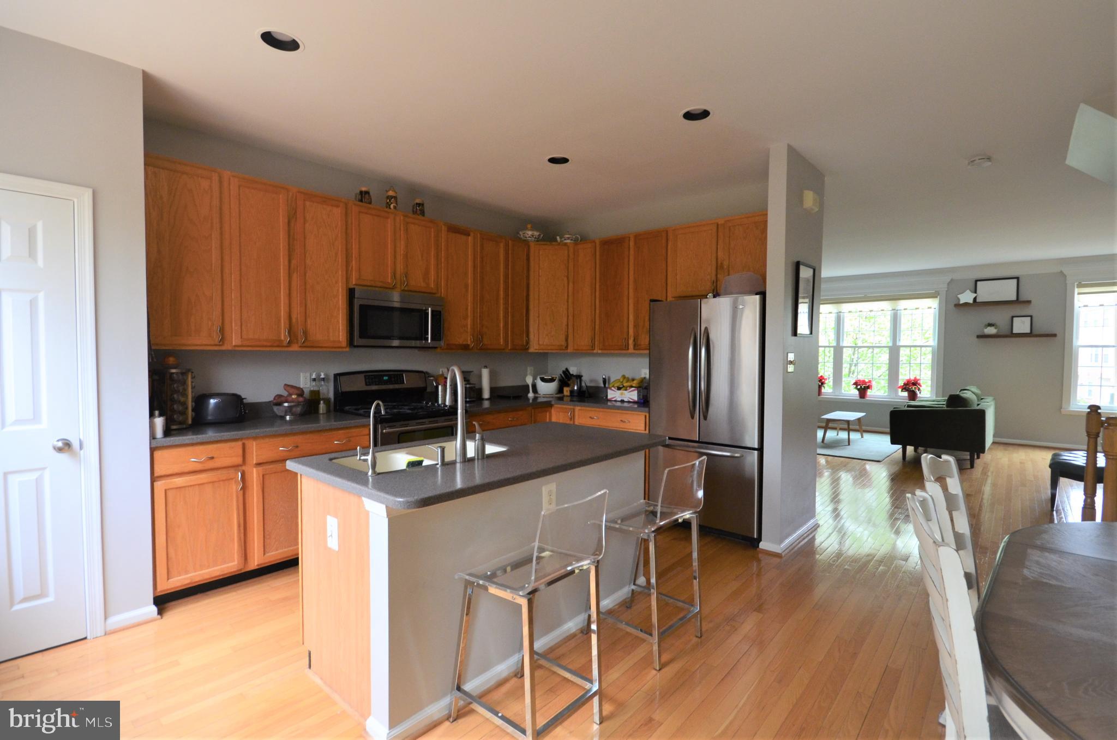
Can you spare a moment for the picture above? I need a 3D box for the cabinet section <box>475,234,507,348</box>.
[{"bbox_3d":[-0.729,-0.708,4.429,0.330,1.062,0.379,2,3,42],"label":"cabinet section"}]

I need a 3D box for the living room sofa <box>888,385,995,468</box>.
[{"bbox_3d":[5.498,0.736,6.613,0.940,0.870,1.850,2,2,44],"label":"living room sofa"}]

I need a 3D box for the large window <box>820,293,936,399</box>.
[{"bbox_3d":[5.407,-0.382,8.105,1.900,1.770,0.100,2,2,43],"label":"large window"}]

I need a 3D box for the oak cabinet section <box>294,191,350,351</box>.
[{"bbox_3d":[-1.742,-0.672,3.309,0.330,1.062,0.368,2,3,42],"label":"oak cabinet section"}]

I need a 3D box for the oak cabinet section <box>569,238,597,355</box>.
[{"bbox_3d":[0.343,-0.712,4.754,0.334,1.062,0.330,2,3,42],"label":"oak cabinet section"}]

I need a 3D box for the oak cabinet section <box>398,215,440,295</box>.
[{"bbox_3d":[-1.232,-0.923,3.862,0.330,0.596,0.372,2,3,42],"label":"oak cabinet section"}]

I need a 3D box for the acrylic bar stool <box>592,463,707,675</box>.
[{"bbox_3d":[0.412,0.842,2.215,0.455,0.875,0.390,2,2,43],"label":"acrylic bar stool"}]

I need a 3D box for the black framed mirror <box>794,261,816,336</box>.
[{"bbox_3d":[1.738,-0.488,3.270,0.030,0.500,0.350,4,5,44],"label":"black framed mirror"}]

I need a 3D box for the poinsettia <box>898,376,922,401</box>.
[{"bbox_3d":[5.896,0.321,7.777,0.330,0.390,0.330,2,2,35],"label":"poinsettia"}]

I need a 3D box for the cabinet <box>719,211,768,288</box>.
[{"bbox_3d":[1.575,-0.900,3.722,0.440,0.614,0.345,2,2,35],"label":"cabinet"}]

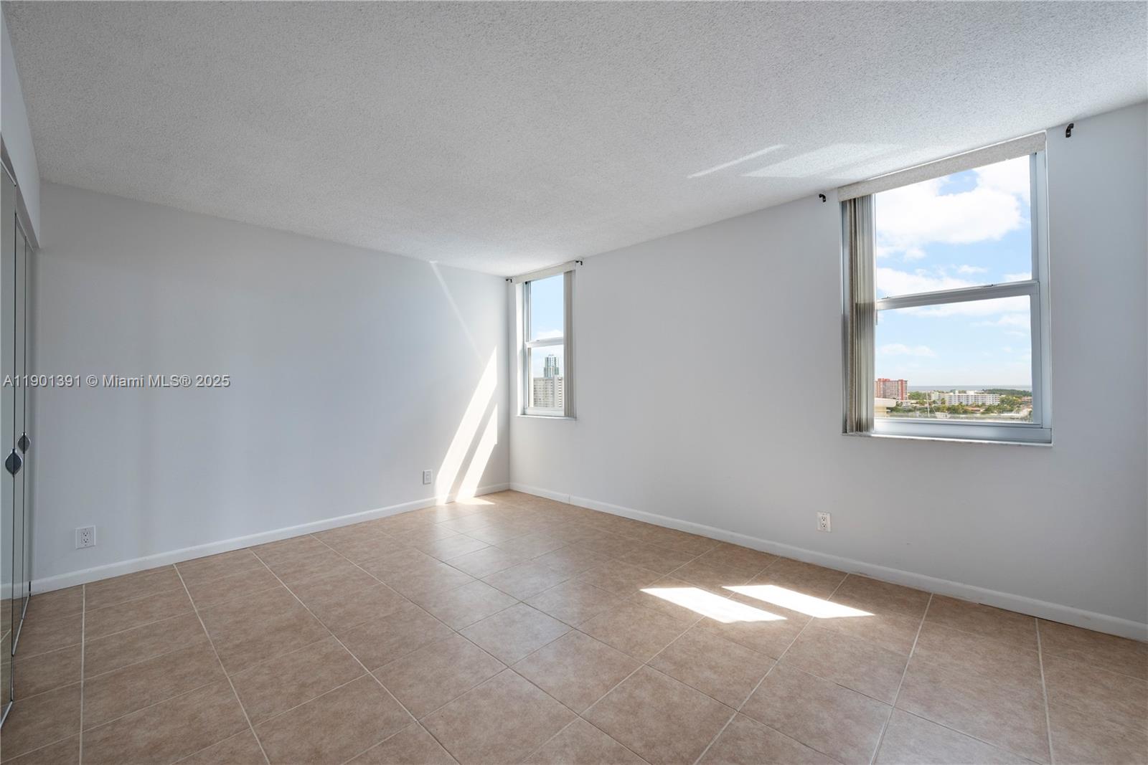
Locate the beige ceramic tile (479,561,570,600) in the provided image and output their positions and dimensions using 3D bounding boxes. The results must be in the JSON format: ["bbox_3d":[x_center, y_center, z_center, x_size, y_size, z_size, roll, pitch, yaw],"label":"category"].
[{"bbox_3d":[-0.299,1.222,2.764,0.405,0.010,0.405,-1,0,43],"label":"beige ceramic tile"}]

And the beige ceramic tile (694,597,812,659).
[{"bbox_3d":[0.874,1.208,2.219,0.405,0.010,0.405,-1,0,43],"label":"beige ceramic tile"}]

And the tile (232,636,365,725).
[{"bbox_3d":[-1.132,1.209,1.839,0.402,0.010,0.402,-1,-1,43],"label":"tile"}]

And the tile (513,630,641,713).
[{"bbox_3d":[0.015,1.215,1.905,0.405,0.010,0.405,-1,0,43],"label":"tile"}]

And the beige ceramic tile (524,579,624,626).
[{"bbox_3d":[-0.002,1.218,2.484,0.405,0.010,0.405,-1,0,43],"label":"beige ceramic tile"}]

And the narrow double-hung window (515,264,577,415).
[{"bbox_3d":[-0.270,-0.412,4.750,0.901,1.542,0.130,-1,0,43],"label":"narrow double-hung window"}]

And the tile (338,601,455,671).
[{"bbox_3d":[-0.853,1.210,2.140,0.400,0.010,0.400,-1,-1,43],"label":"tile"}]

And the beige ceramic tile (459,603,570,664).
[{"bbox_3d":[-0.283,1.205,2.160,0.400,0.010,0.400,-1,-1,43],"label":"beige ceramic tile"}]

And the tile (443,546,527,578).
[{"bbox_3d":[-0.596,1.218,3.010,0.400,0.010,0.400,-1,-1,43],"label":"tile"}]

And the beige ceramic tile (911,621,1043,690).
[{"bbox_3d":[1.743,1.185,1.946,0.400,0.010,0.400,-1,-1,43],"label":"beige ceramic tile"}]

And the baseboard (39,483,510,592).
[{"bbox_3d":[-1.936,1.188,3.848,0.014,0.087,3.481,-1,-1,43],"label":"baseboard"}]

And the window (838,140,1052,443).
[{"bbox_3d":[2.055,-0.451,2.553,0.903,1.542,0.130,-1,0,43],"label":"window"}]

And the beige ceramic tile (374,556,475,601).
[{"bbox_3d":[-0.877,1.228,2.748,0.405,0.010,0.405,-1,0,43],"label":"beige ceramic tile"}]

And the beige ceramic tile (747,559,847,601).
[{"bbox_3d":[1.435,1.205,2.814,0.405,0.010,0.405,-1,0,43],"label":"beige ceramic tile"}]

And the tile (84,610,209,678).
[{"bbox_3d":[-2.000,1.220,2.098,0.402,0.010,0.402,-1,-1,43],"label":"tile"}]

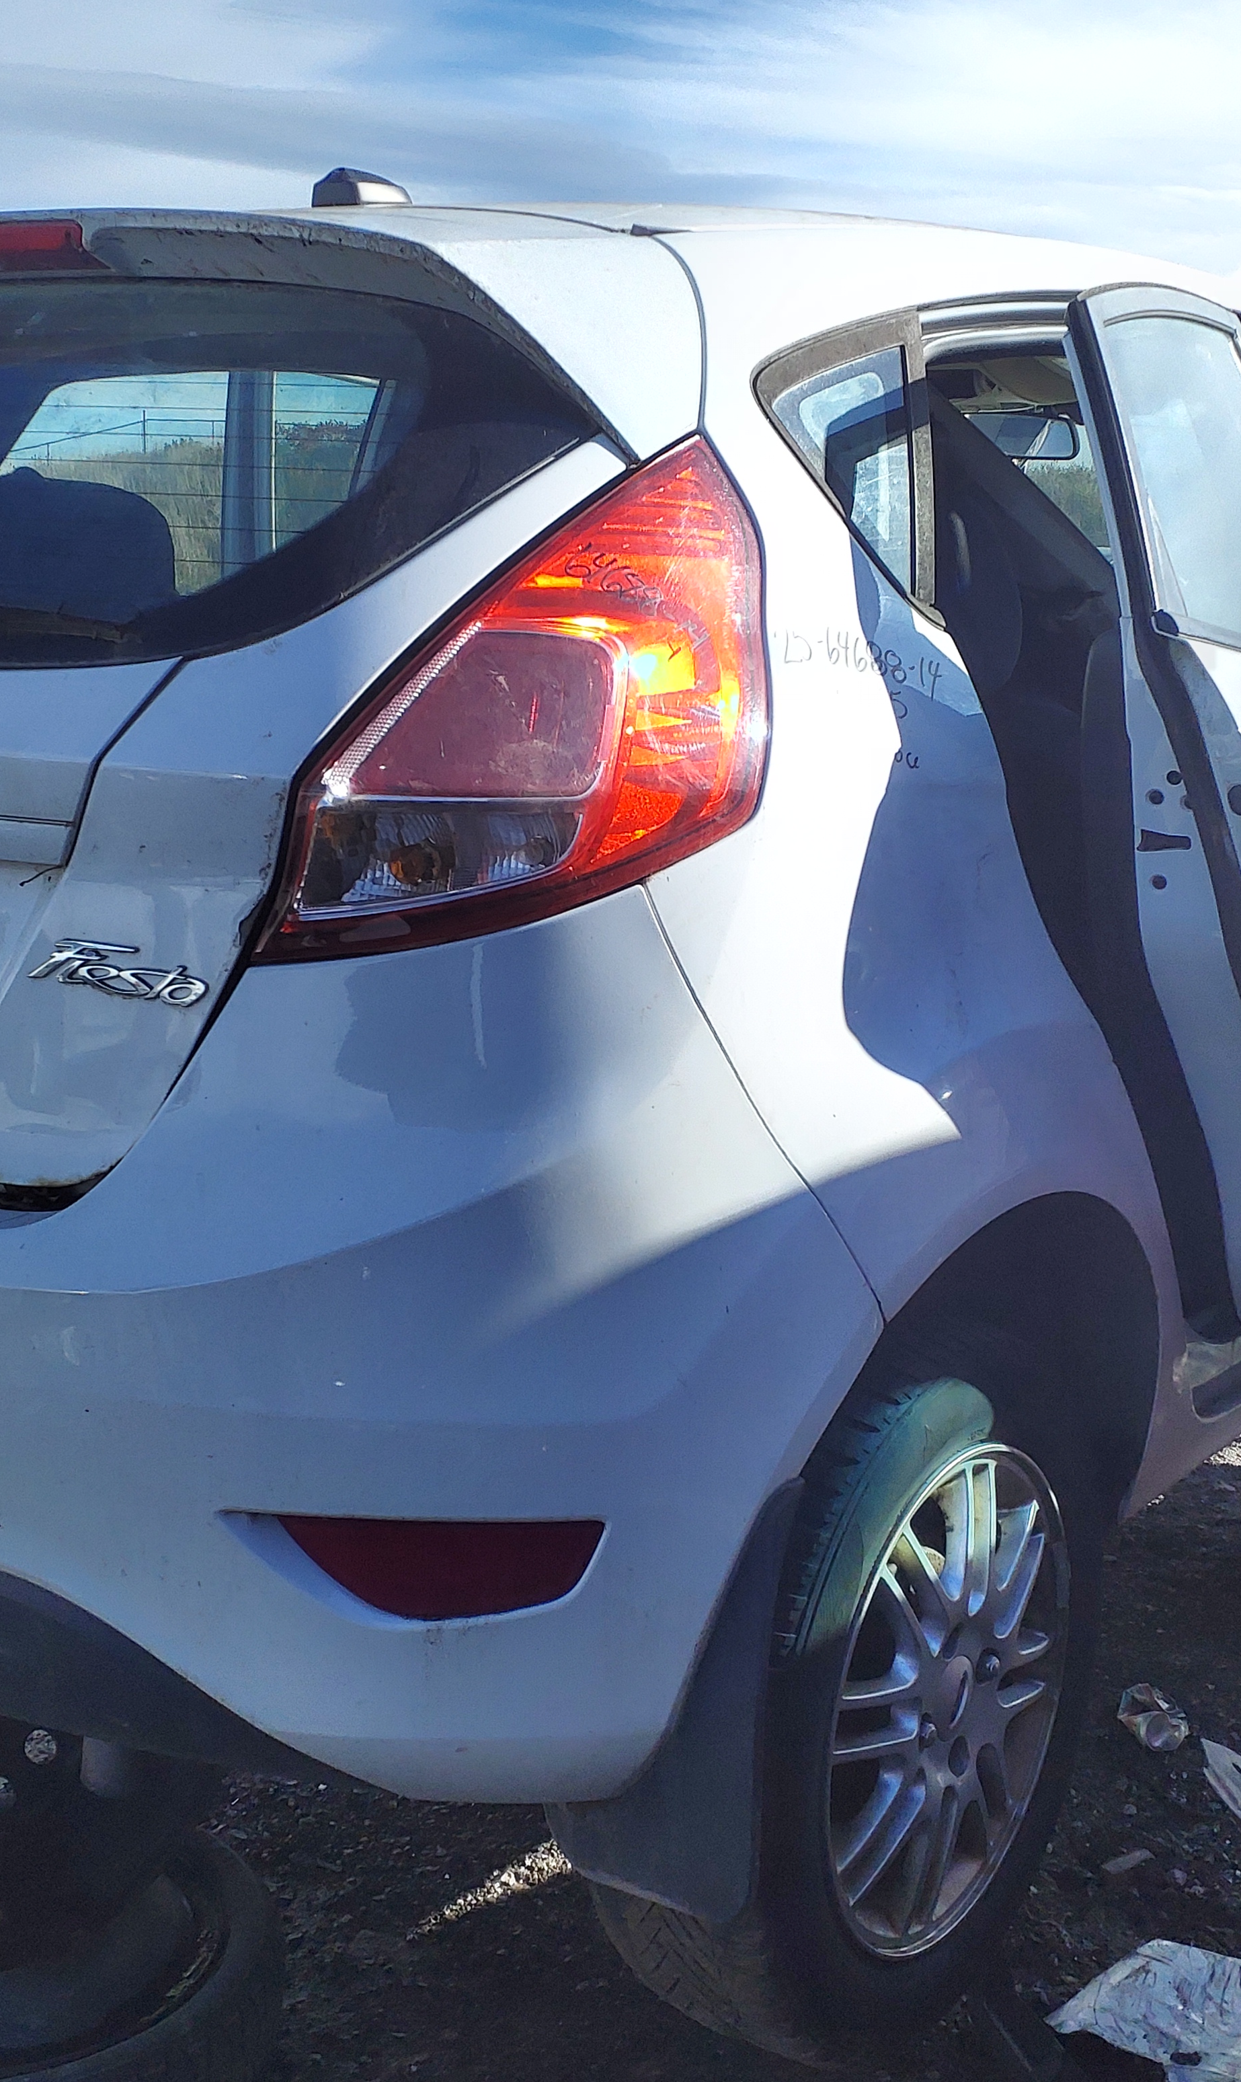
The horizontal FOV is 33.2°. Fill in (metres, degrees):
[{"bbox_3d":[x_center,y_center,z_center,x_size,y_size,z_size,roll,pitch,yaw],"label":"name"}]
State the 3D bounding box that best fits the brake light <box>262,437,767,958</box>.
[{"bbox_3d":[-0.045,-0.220,1.296,0.260,0.345,0.330,6,13,22],"label":"brake light"}]

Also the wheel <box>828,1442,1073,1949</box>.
[{"bbox_3d":[0.206,0.516,1.732,0.180,0.415,0.415,10,14,36],"label":"wheel"}]

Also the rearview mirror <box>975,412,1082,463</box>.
[{"bbox_3d":[0.595,-0.903,3.119,0.045,0.068,0.240,-7,14,-35],"label":"rearview mirror"}]

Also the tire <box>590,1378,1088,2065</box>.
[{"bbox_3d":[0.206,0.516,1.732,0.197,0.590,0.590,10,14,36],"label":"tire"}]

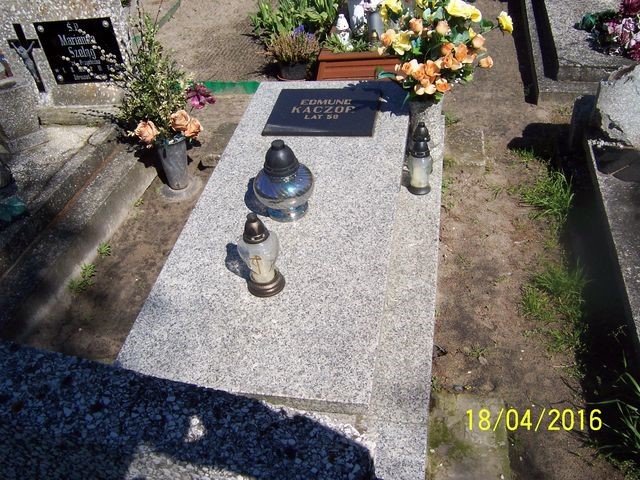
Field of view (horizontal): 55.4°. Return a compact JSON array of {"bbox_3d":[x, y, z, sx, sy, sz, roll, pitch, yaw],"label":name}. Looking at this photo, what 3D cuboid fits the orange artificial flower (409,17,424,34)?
[{"bbox_3d":[0.315,-0.700,1.990,0.050,0.056,0.050,2,43,11],"label":"orange artificial flower"}]

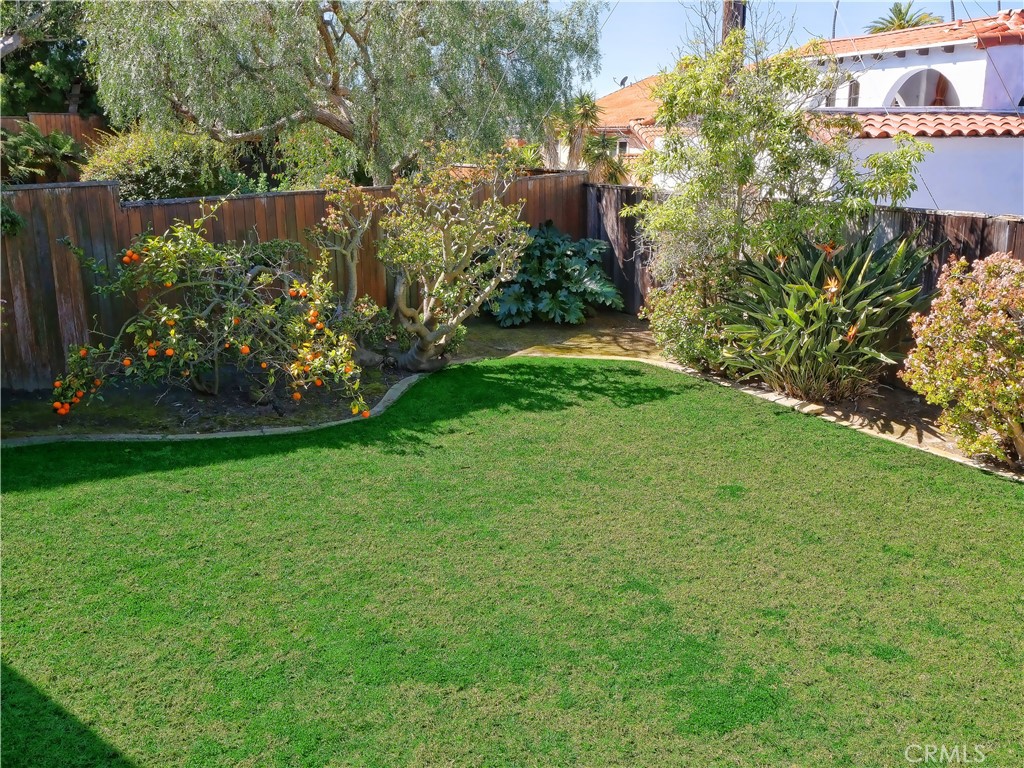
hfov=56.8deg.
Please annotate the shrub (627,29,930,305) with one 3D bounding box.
[{"bbox_3d":[2.910,-2.002,10.657,3.000,3.550,2.400,4,16,14],"label":"shrub"}]

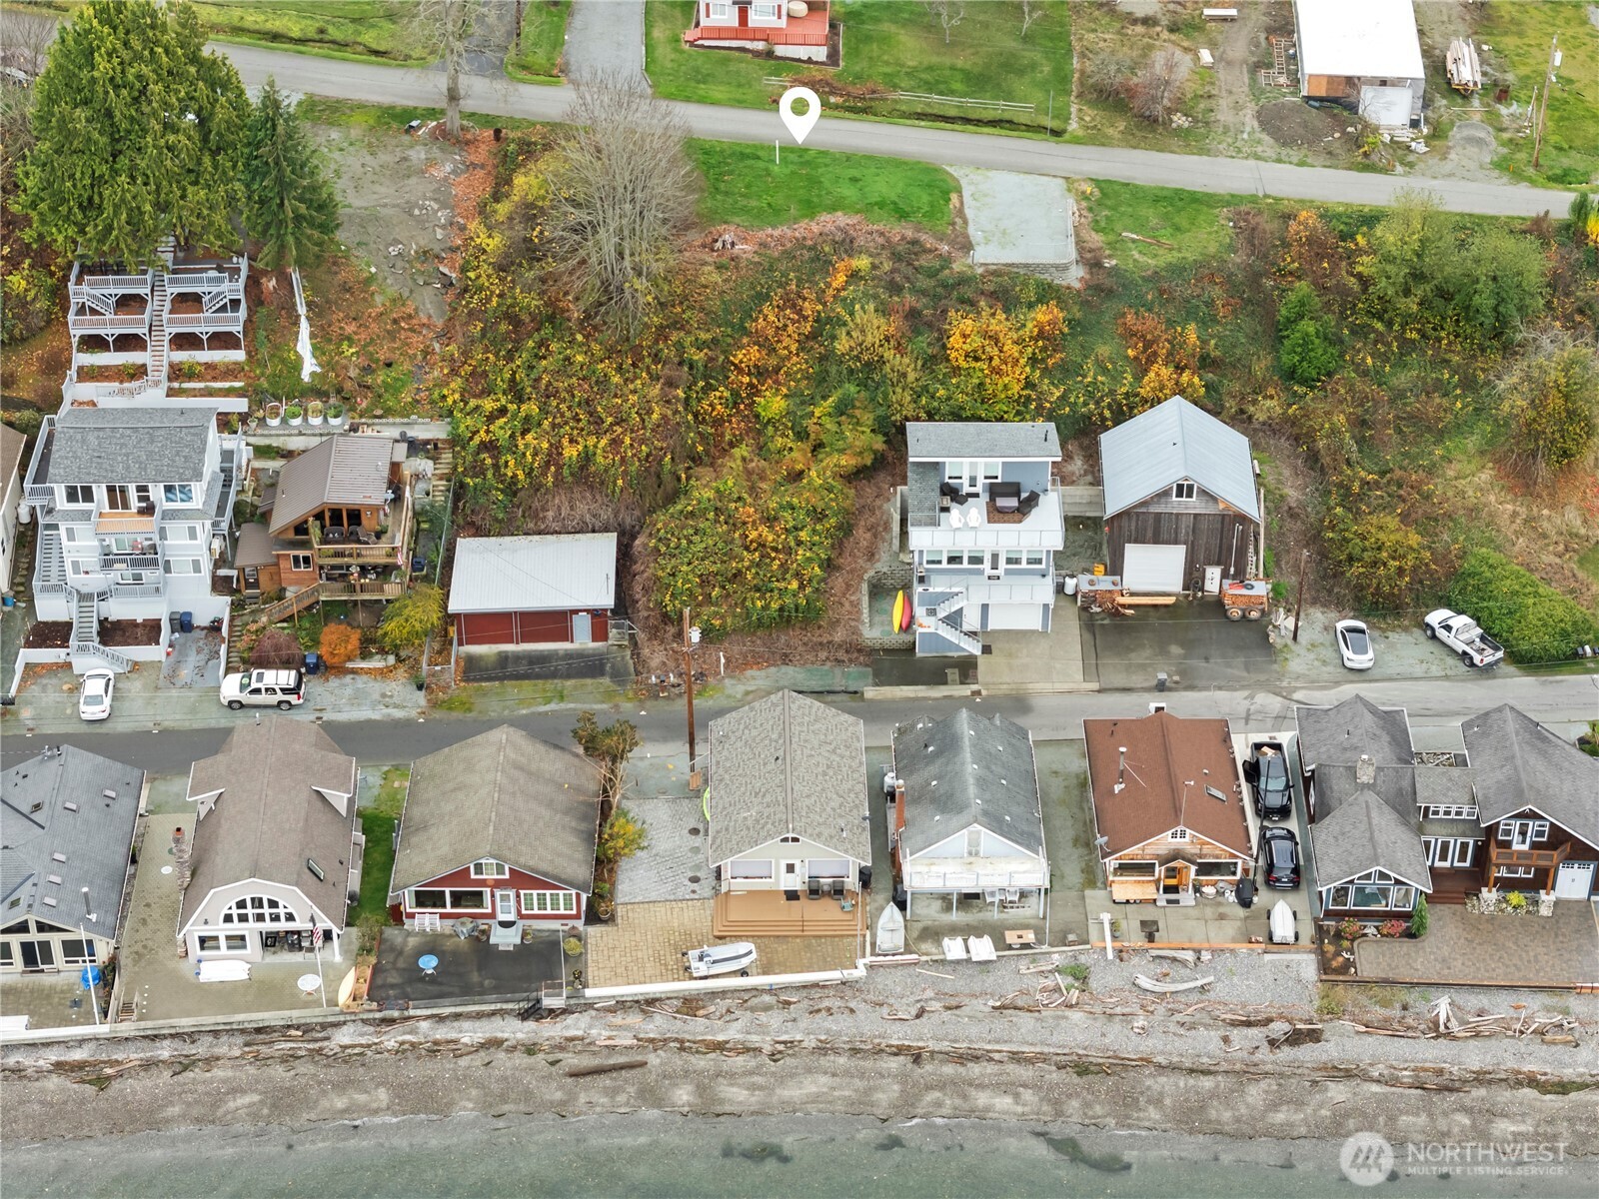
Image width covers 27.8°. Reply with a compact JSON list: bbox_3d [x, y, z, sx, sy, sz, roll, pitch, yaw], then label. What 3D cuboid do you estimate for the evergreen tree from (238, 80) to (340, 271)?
[{"bbox_3d":[-33.894,-28.332,212.571,6.400,13.700,6.400,0,35,0],"label":"evergreen tree"}]

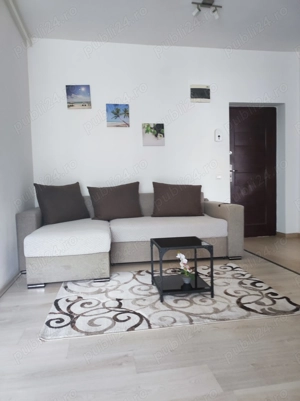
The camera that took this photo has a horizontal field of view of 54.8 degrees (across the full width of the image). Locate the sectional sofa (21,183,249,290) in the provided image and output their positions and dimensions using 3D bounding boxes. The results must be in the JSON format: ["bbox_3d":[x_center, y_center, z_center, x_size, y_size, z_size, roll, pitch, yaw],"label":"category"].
[{"bbox_3d":[-0.160,0.306,3.235,2.366,0.742,1.427,-2,3,-9],"label":"sectional sofa"}]

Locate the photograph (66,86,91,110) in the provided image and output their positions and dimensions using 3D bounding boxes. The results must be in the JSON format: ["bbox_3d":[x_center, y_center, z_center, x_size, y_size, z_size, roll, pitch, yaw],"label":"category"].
[{"bbox_3d":[-0.931,-1.358,3.806,0.303,0.303,0.025,-2,3,-9],"label":"photograph"}]

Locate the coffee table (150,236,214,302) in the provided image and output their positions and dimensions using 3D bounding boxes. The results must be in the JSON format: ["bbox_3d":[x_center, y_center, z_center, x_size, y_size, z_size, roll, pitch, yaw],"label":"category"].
[{"bbox_3d":[0.239,0.516,2.259,0.389,0.383,0.394,-2,3,-9],"label":"coffee table"}]

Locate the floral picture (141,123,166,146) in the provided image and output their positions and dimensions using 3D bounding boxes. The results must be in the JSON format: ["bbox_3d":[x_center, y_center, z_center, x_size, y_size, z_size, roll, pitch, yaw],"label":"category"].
[{"bbox_3d":[0.056,-0.900,3.978,0.303,0.303,0.025,-2,3,-9],"label":"floral picture"}]

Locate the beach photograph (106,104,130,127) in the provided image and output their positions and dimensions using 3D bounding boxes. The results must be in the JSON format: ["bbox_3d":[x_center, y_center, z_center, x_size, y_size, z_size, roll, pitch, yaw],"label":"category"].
[{"bbox_3d":[-0.423,-1.140,3.894,0.303,0.303,0.025,-2,3,-9],"label":"beach photograph"}]

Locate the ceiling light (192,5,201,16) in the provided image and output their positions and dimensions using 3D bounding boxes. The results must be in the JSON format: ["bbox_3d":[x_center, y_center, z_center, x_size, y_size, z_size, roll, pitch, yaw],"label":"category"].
[{"bbox_3d":[0.486,-1.976,3.008,0.075,0.100,0.070,-2,3,-9],"label":"ceiling light"}]

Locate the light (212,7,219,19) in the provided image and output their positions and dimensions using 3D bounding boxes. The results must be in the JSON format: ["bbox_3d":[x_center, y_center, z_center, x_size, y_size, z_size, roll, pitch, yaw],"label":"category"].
[{"bbox_3d":[0.690,-1.976,3.040,0.065,0.100,0.070,-2,3,-9],"label":"light"}]

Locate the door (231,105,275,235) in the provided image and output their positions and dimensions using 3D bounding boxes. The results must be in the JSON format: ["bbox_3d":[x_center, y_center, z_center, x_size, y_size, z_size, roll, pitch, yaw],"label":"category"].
[{"bbox_3d":[1.582,-0.430,4.513,0.828,2.009,0.070,-2,3,-9],"label":"door"}]

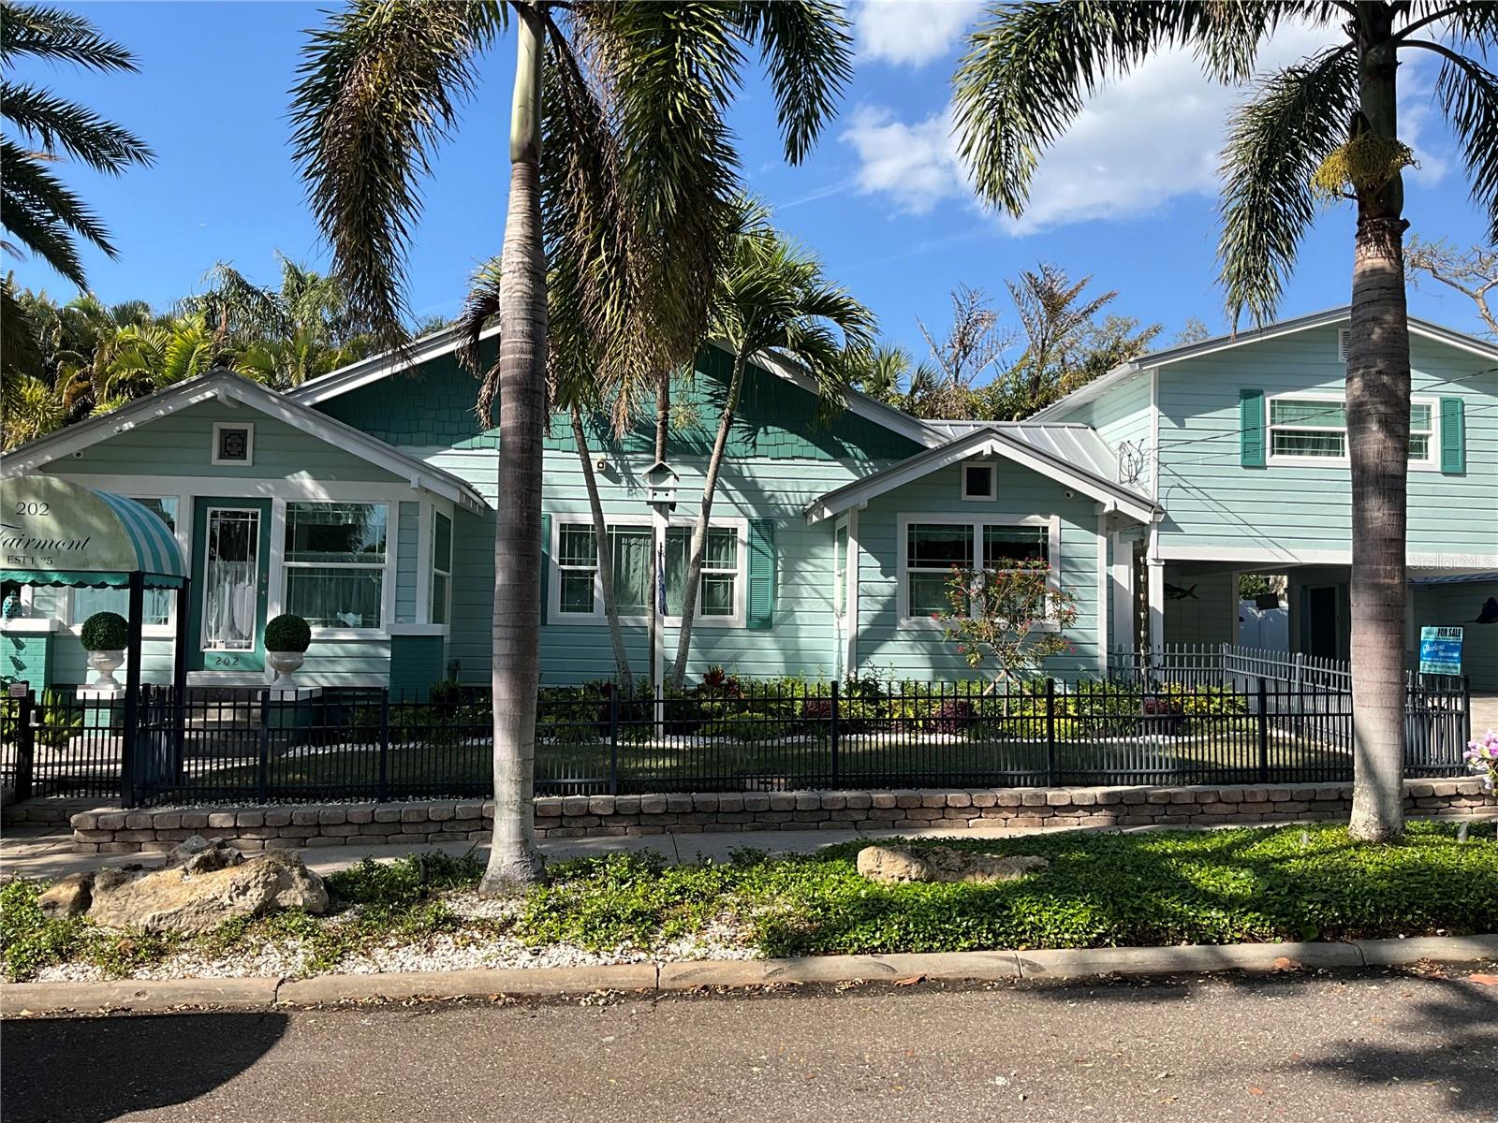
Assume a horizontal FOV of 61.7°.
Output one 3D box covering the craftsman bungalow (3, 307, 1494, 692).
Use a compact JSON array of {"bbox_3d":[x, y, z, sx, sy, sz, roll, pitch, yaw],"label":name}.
[{"bbox_3d":[1.201,-0.509,20.875,21.000,6.050,12.200,1,-4,-5],"label":"craftsman bungalow"}]

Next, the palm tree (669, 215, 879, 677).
[{"bbox_3d":[0.211,-1.056,15.115,2.683,6.244,2.500,1,-4,-5],"label":"palm tree"}]

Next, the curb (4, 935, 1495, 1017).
[{"bbox_3d":[0.185,2.065,6.329,7.575,0.130,0.170,0,-4,-5],"label":"curb"}]

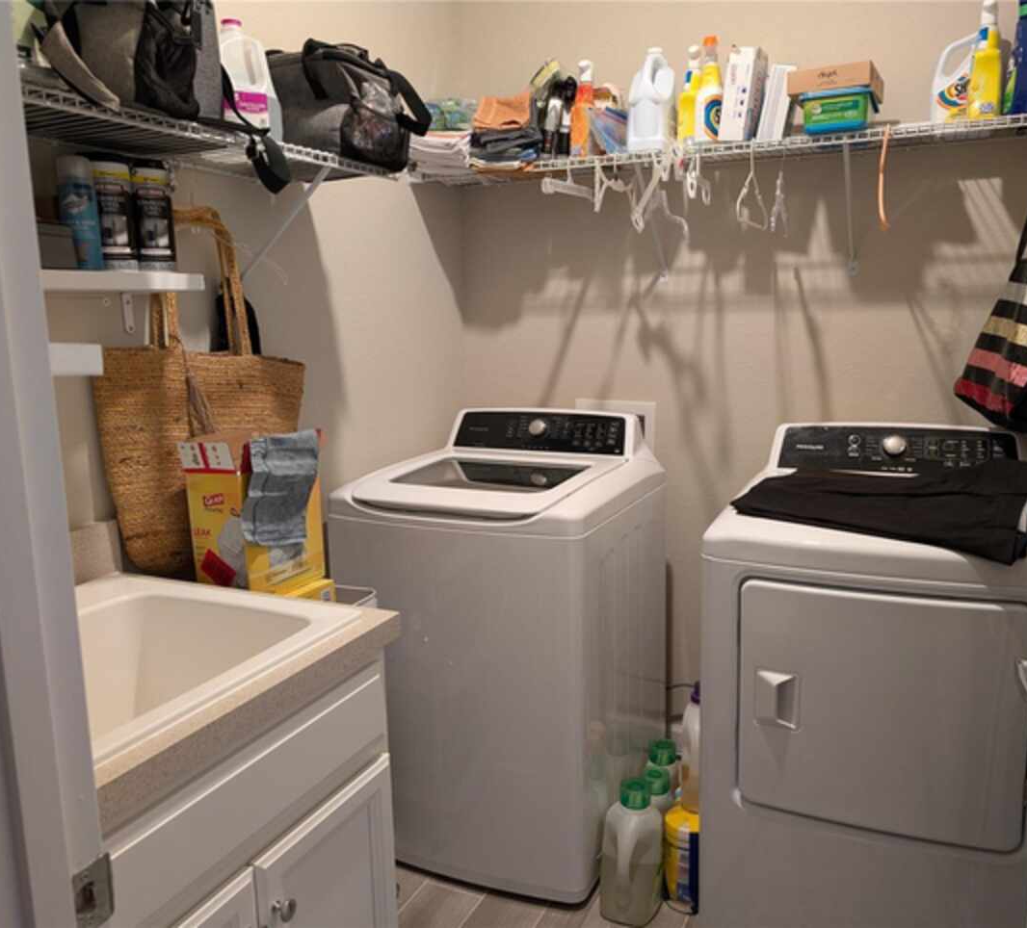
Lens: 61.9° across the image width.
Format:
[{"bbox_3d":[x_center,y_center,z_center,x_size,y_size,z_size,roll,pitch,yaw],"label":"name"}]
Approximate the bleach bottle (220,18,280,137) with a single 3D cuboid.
[{"bbox_3d":[-0.525,-0.717,1.624,0.140,0.240,0.132,-6,11,-24],"label":"bleach bottle"}]

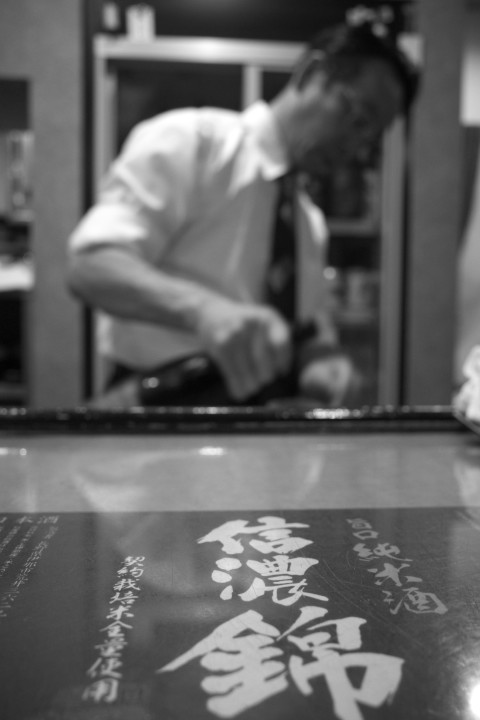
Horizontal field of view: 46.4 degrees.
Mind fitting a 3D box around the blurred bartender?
[{"bbox_3d":[0.000,0.200,1.070,0.580,1.530,0.550,-2,3,-38],"label":"blurred bartender"}]

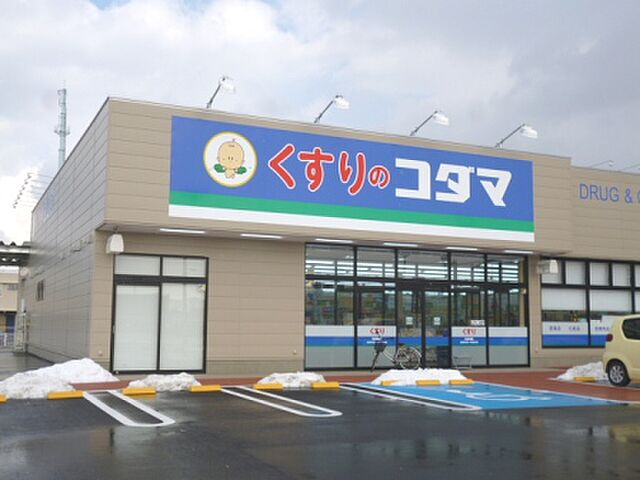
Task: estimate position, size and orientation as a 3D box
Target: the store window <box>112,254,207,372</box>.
[{"bbox_3d":[-3.715,1.743,17.744,2.206,2.747,0.180,3,-6,-24],"label":"store window"}]

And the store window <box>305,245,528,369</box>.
[{"bbox_3d":[2.851,1.895,20.763,7.161,3.206,0.200,3,-6,-24],"label":"store window"}]

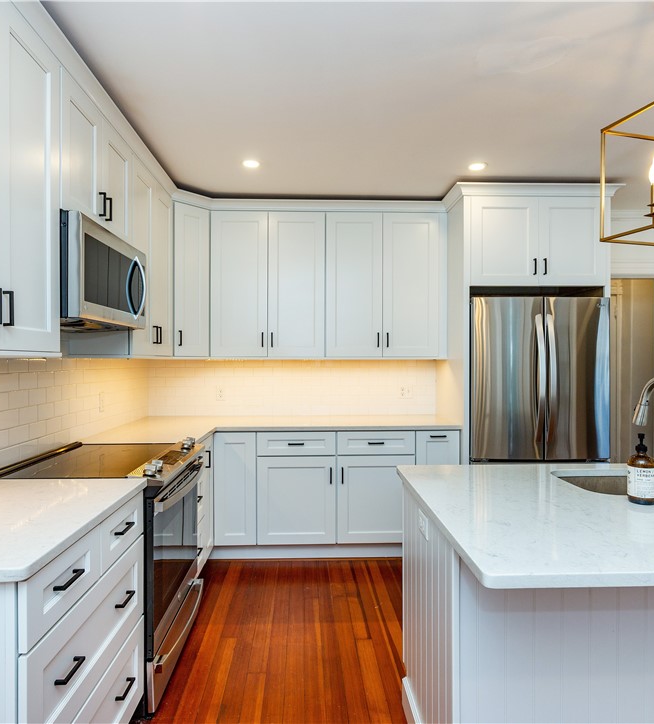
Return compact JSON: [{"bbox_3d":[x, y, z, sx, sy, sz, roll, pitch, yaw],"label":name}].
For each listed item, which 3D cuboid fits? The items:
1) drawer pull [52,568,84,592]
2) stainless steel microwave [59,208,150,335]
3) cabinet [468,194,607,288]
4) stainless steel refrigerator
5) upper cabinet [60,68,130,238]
[{"bbox_3d":[-0.663,0.563,1.244,0.031,0.011,0.107,0,0,-2],"label":"drawer pull"},{"bbox_3d":[-1.130,-0.368,2.168,0.415,0.408,0.750,0,0,-2],"label":"stainless steel microwave"},{"bbox_3d":[1.406,-0.807,3.562,0.933,0.613,0.655,0,0,-2],"label":"cabinet"},{"bbox_3d":[1.387,0.455,3.494,0.907,1.765,0.800,0,0,-2],"label":"stainless steel refrigerator"},{"bbox_3d":[-1.171,-0.840,2.153,0.331,0.537,0.750,0,0,-2],"label":"upper cabinet"}]

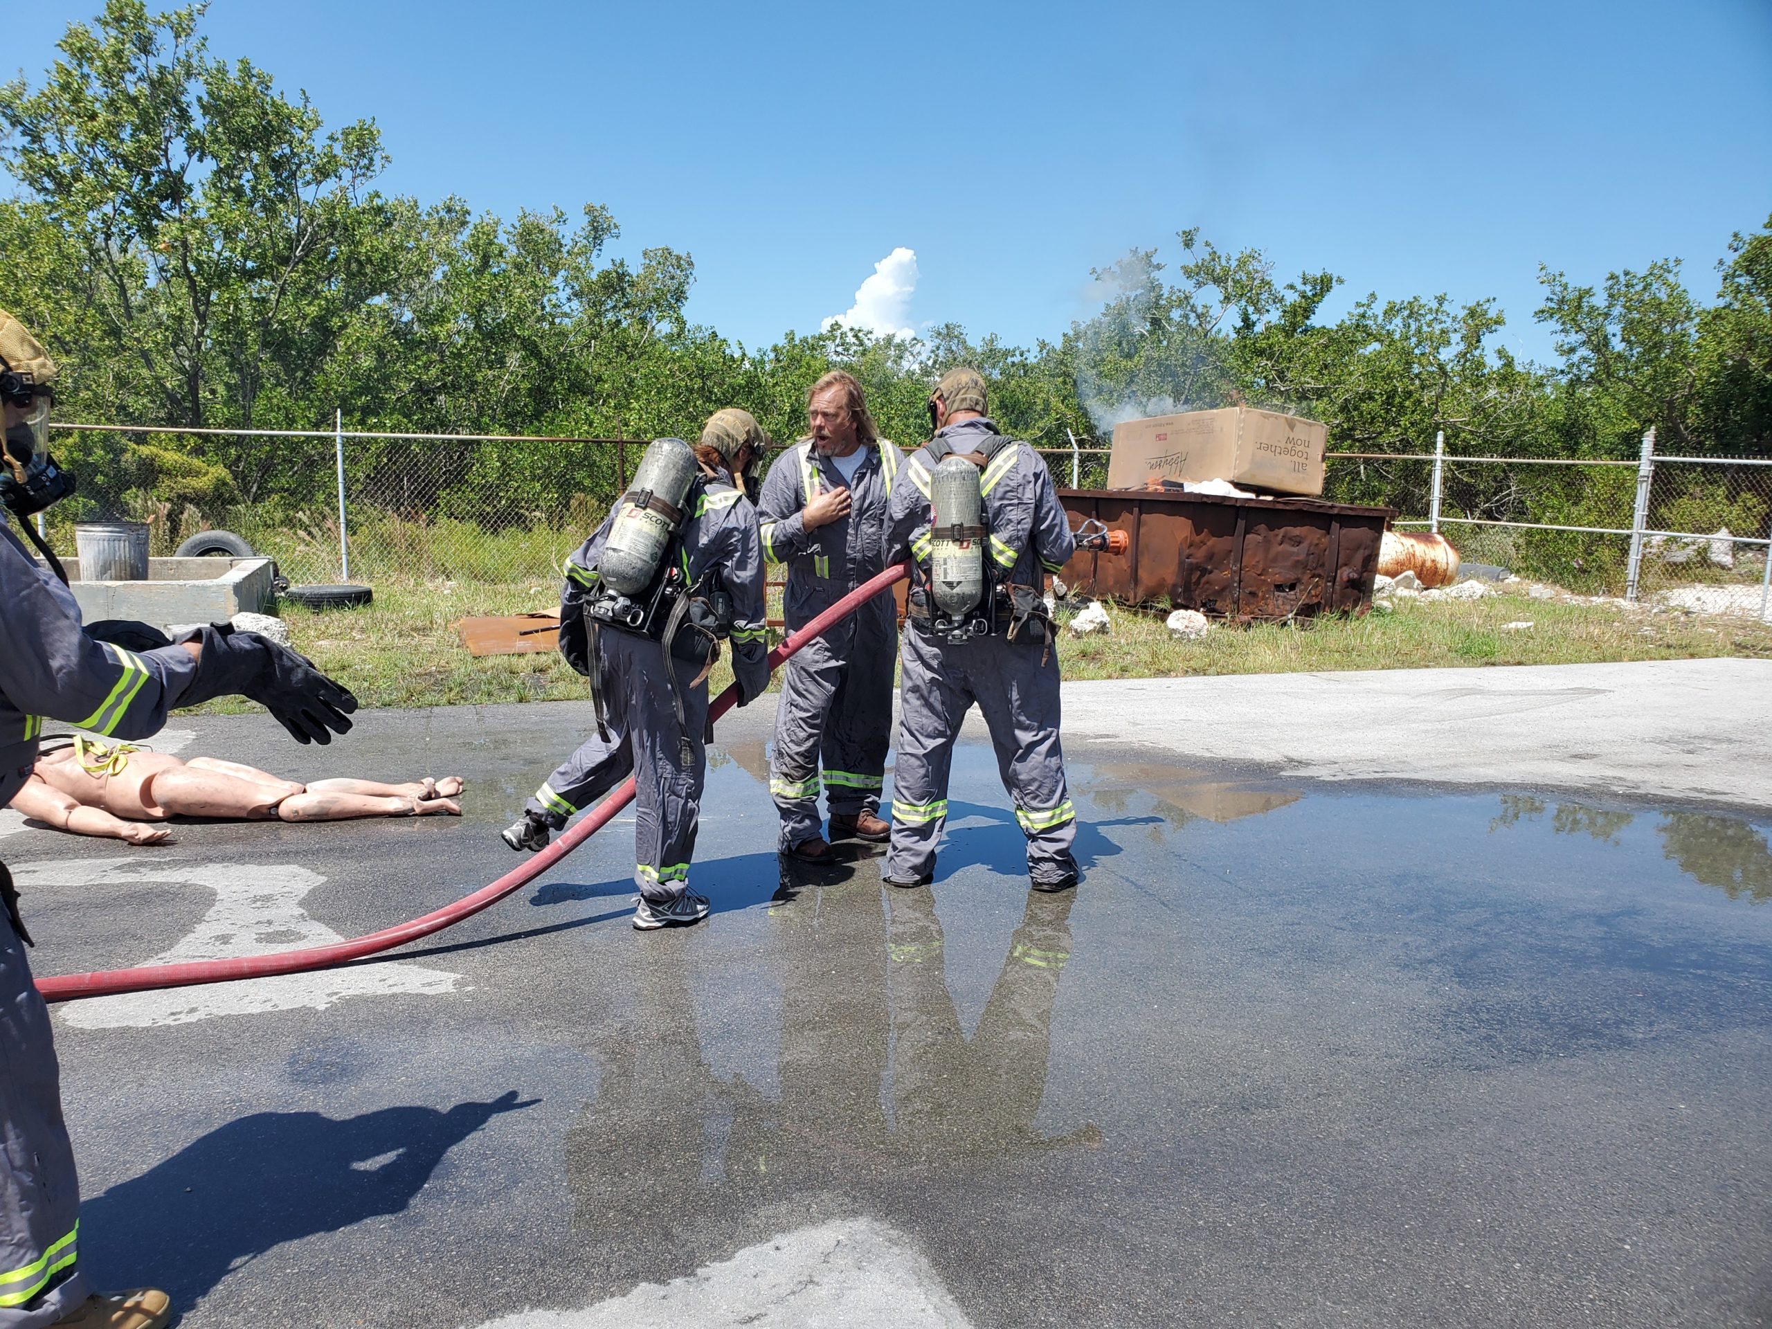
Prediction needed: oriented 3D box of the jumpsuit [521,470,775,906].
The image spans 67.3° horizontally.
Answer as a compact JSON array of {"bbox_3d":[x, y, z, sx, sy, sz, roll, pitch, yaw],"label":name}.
[{"bbox_3d":[-0.800,0.024,4.592,0.640,1.430,0.660,-6,11,-37],"label":"jumpsuit"}]

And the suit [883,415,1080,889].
[{"bbox_3d":[0.321,-0.055,4.780,0.680,1.580,0.480,2,9,11],"label":"suit"}]

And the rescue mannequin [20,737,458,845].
[{"bbox_3d":[-2.705,0.503,5.400,1.860,0.260,0.600,0,9,-5],"label":"rescue mannequin"}]

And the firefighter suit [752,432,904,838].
[{"bbox_3d":[-0.214,-0.106,5.127,0.560,1.530,0.400,-1,9,-13],"label":"firefighter suit"}]

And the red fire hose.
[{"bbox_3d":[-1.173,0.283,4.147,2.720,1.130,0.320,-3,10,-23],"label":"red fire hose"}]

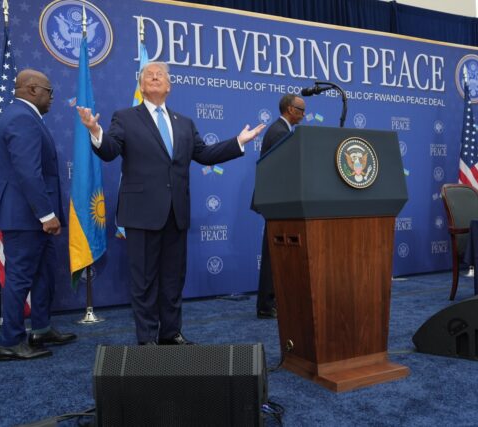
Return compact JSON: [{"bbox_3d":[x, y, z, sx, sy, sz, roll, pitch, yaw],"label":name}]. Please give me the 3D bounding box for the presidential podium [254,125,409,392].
[{"bbox_3d":[0.544,0.210,2.964,0.720,1.325,0.590,-2,1,-29],"label":"presidential podium"}]

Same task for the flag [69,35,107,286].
[{"bbox_3d":[-1.253,-0.429,4.440,0.300,2.140,0.240,-2,1,-26],"label":"flag"}]

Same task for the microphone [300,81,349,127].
[{"bbox_3d":[0.478,-0.598,3.041,0.090,0.310,0.400,-2,1,-29],"label":"microphone"}]

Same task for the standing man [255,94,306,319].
[{"bbox_3d":[0.445,-0.068,4.520,0.550,1.850,0.520,-1,1,-14],"label":"standing man"}]

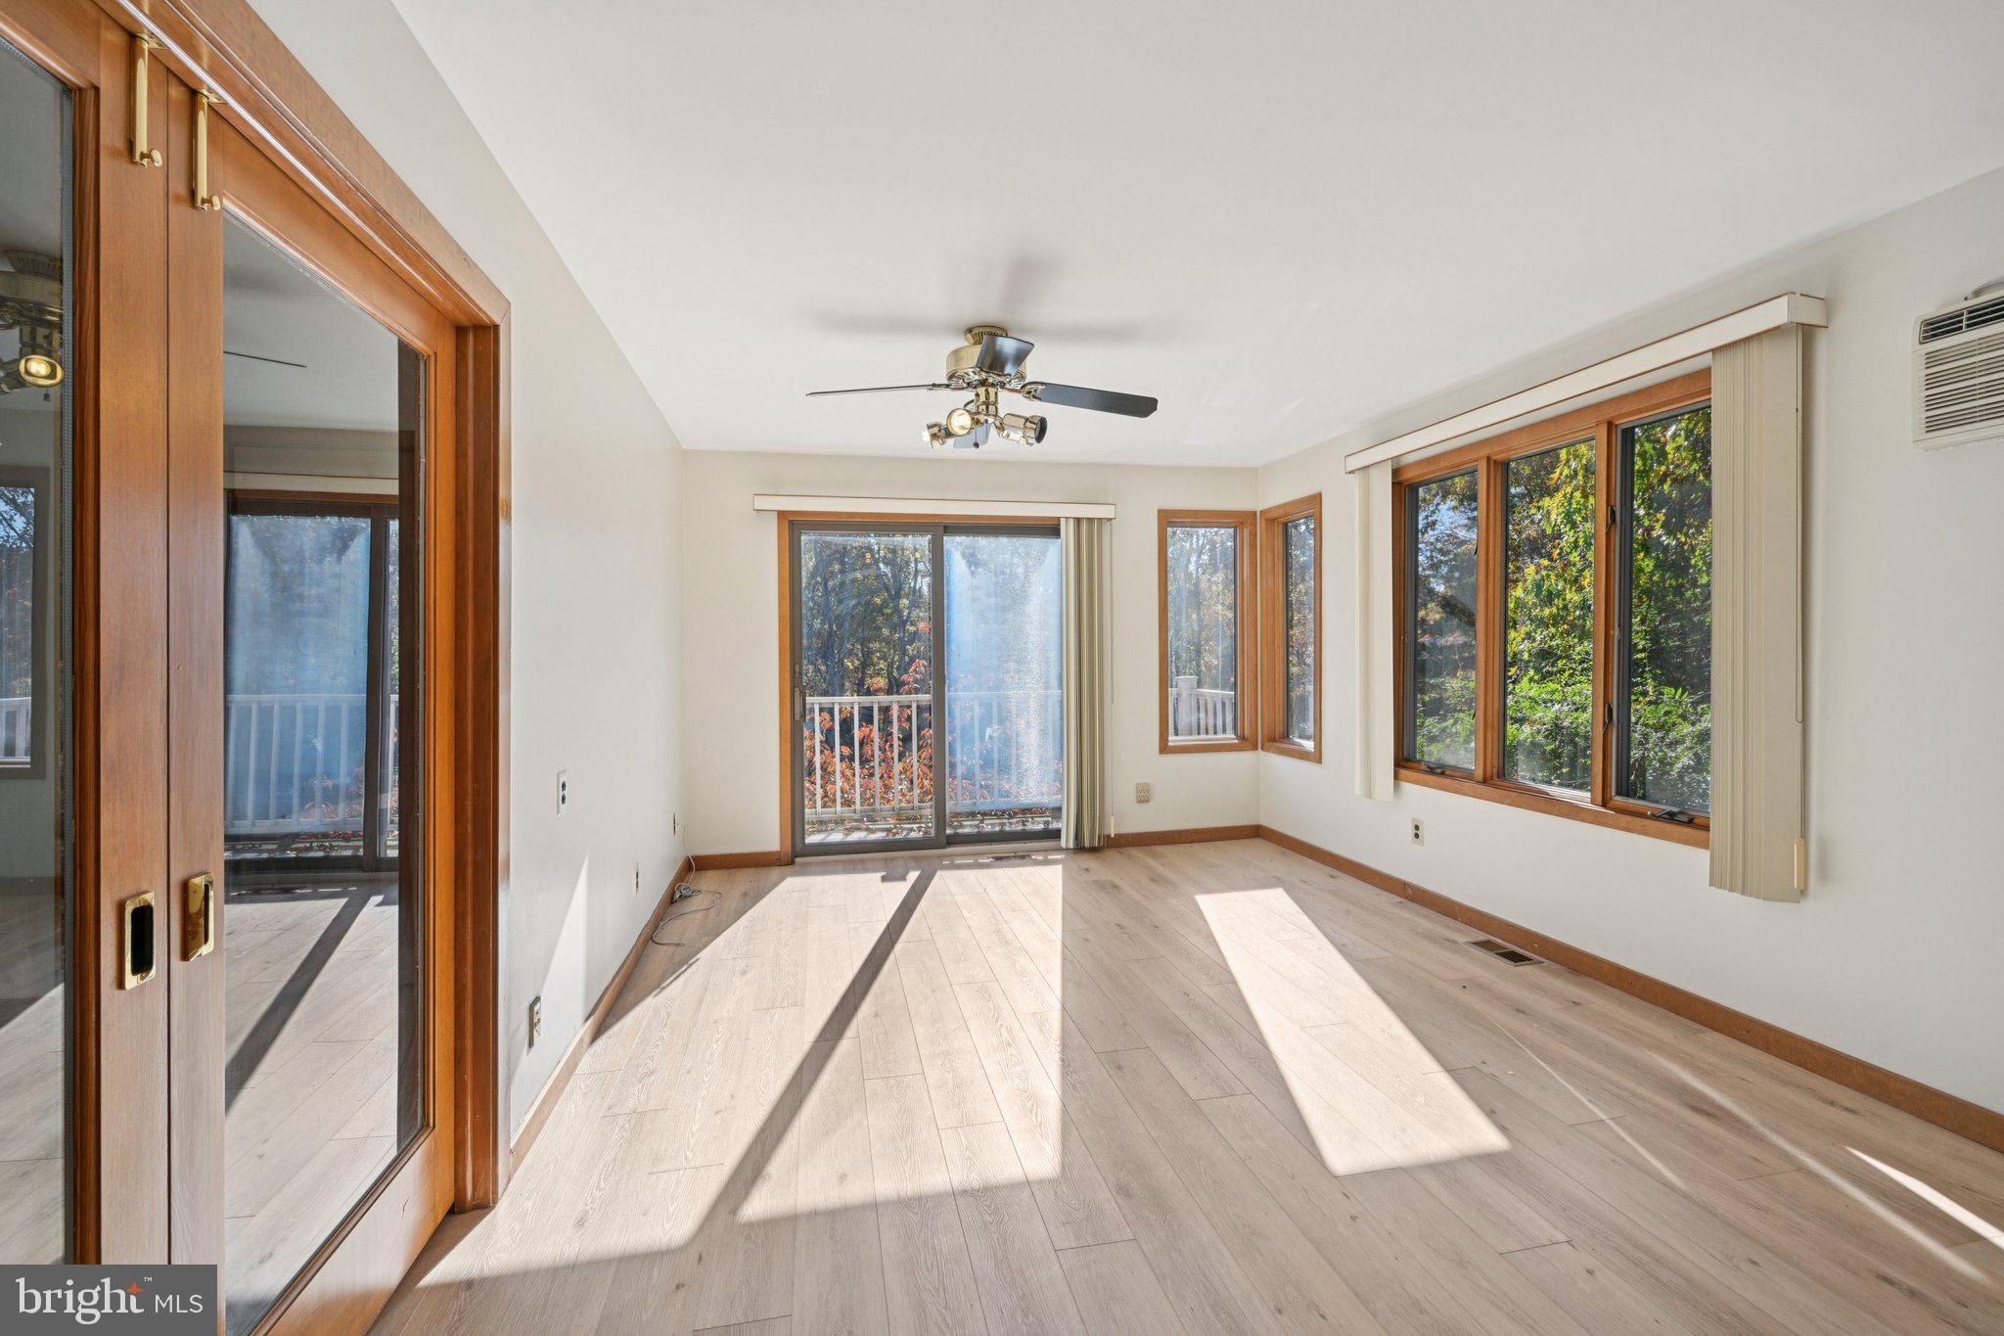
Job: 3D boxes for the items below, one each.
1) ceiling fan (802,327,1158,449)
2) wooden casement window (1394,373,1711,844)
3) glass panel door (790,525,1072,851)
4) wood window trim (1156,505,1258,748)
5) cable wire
[{"bbox_3d":[-0.059,-1.029,3.291,1.300,0.420,1.300,0,1,-8],"label":"ceiling fan"},{"bbox_3d":[2.210,-0.205,3.645,0.110,1.585,1.830,-1,1,-12],"label":"wooden casement window"},{"bbox_3d":[-0.417,0.107,5.512,1.880,2.120,0.120,-1,1,-12],"label":"glass panel door"},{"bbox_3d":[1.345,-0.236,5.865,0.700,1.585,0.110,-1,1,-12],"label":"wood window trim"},{"bbox_3d":[-1.501,1.165,4.283,0.240,0.060,0.920,-1,1,-12],"label":"cable wire"}]

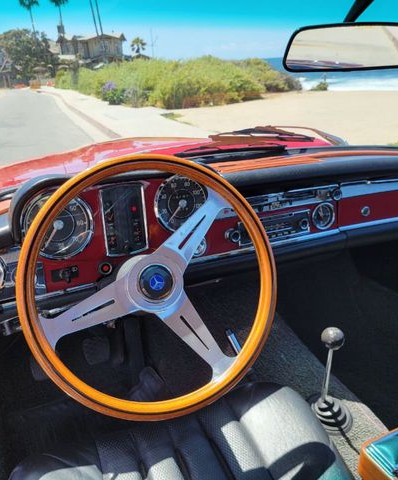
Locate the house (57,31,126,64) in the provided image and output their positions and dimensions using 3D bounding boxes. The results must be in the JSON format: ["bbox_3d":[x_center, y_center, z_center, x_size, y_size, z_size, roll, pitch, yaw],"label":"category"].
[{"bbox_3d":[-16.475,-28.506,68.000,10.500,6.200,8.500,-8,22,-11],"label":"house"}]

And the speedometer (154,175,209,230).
[{"bbox_3d":[-0.034,-0.066,0.829,0.115,0.115,0.050,-11,13,-28],"label":"speedometer"}]

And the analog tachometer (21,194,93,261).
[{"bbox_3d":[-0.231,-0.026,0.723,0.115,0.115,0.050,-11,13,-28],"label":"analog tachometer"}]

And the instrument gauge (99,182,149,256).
[{"bbox_3d":[-0.132,-0.036,0.778,0.078,0.117,0.045,-11,13,-28],"label":"instrument gauge"}]

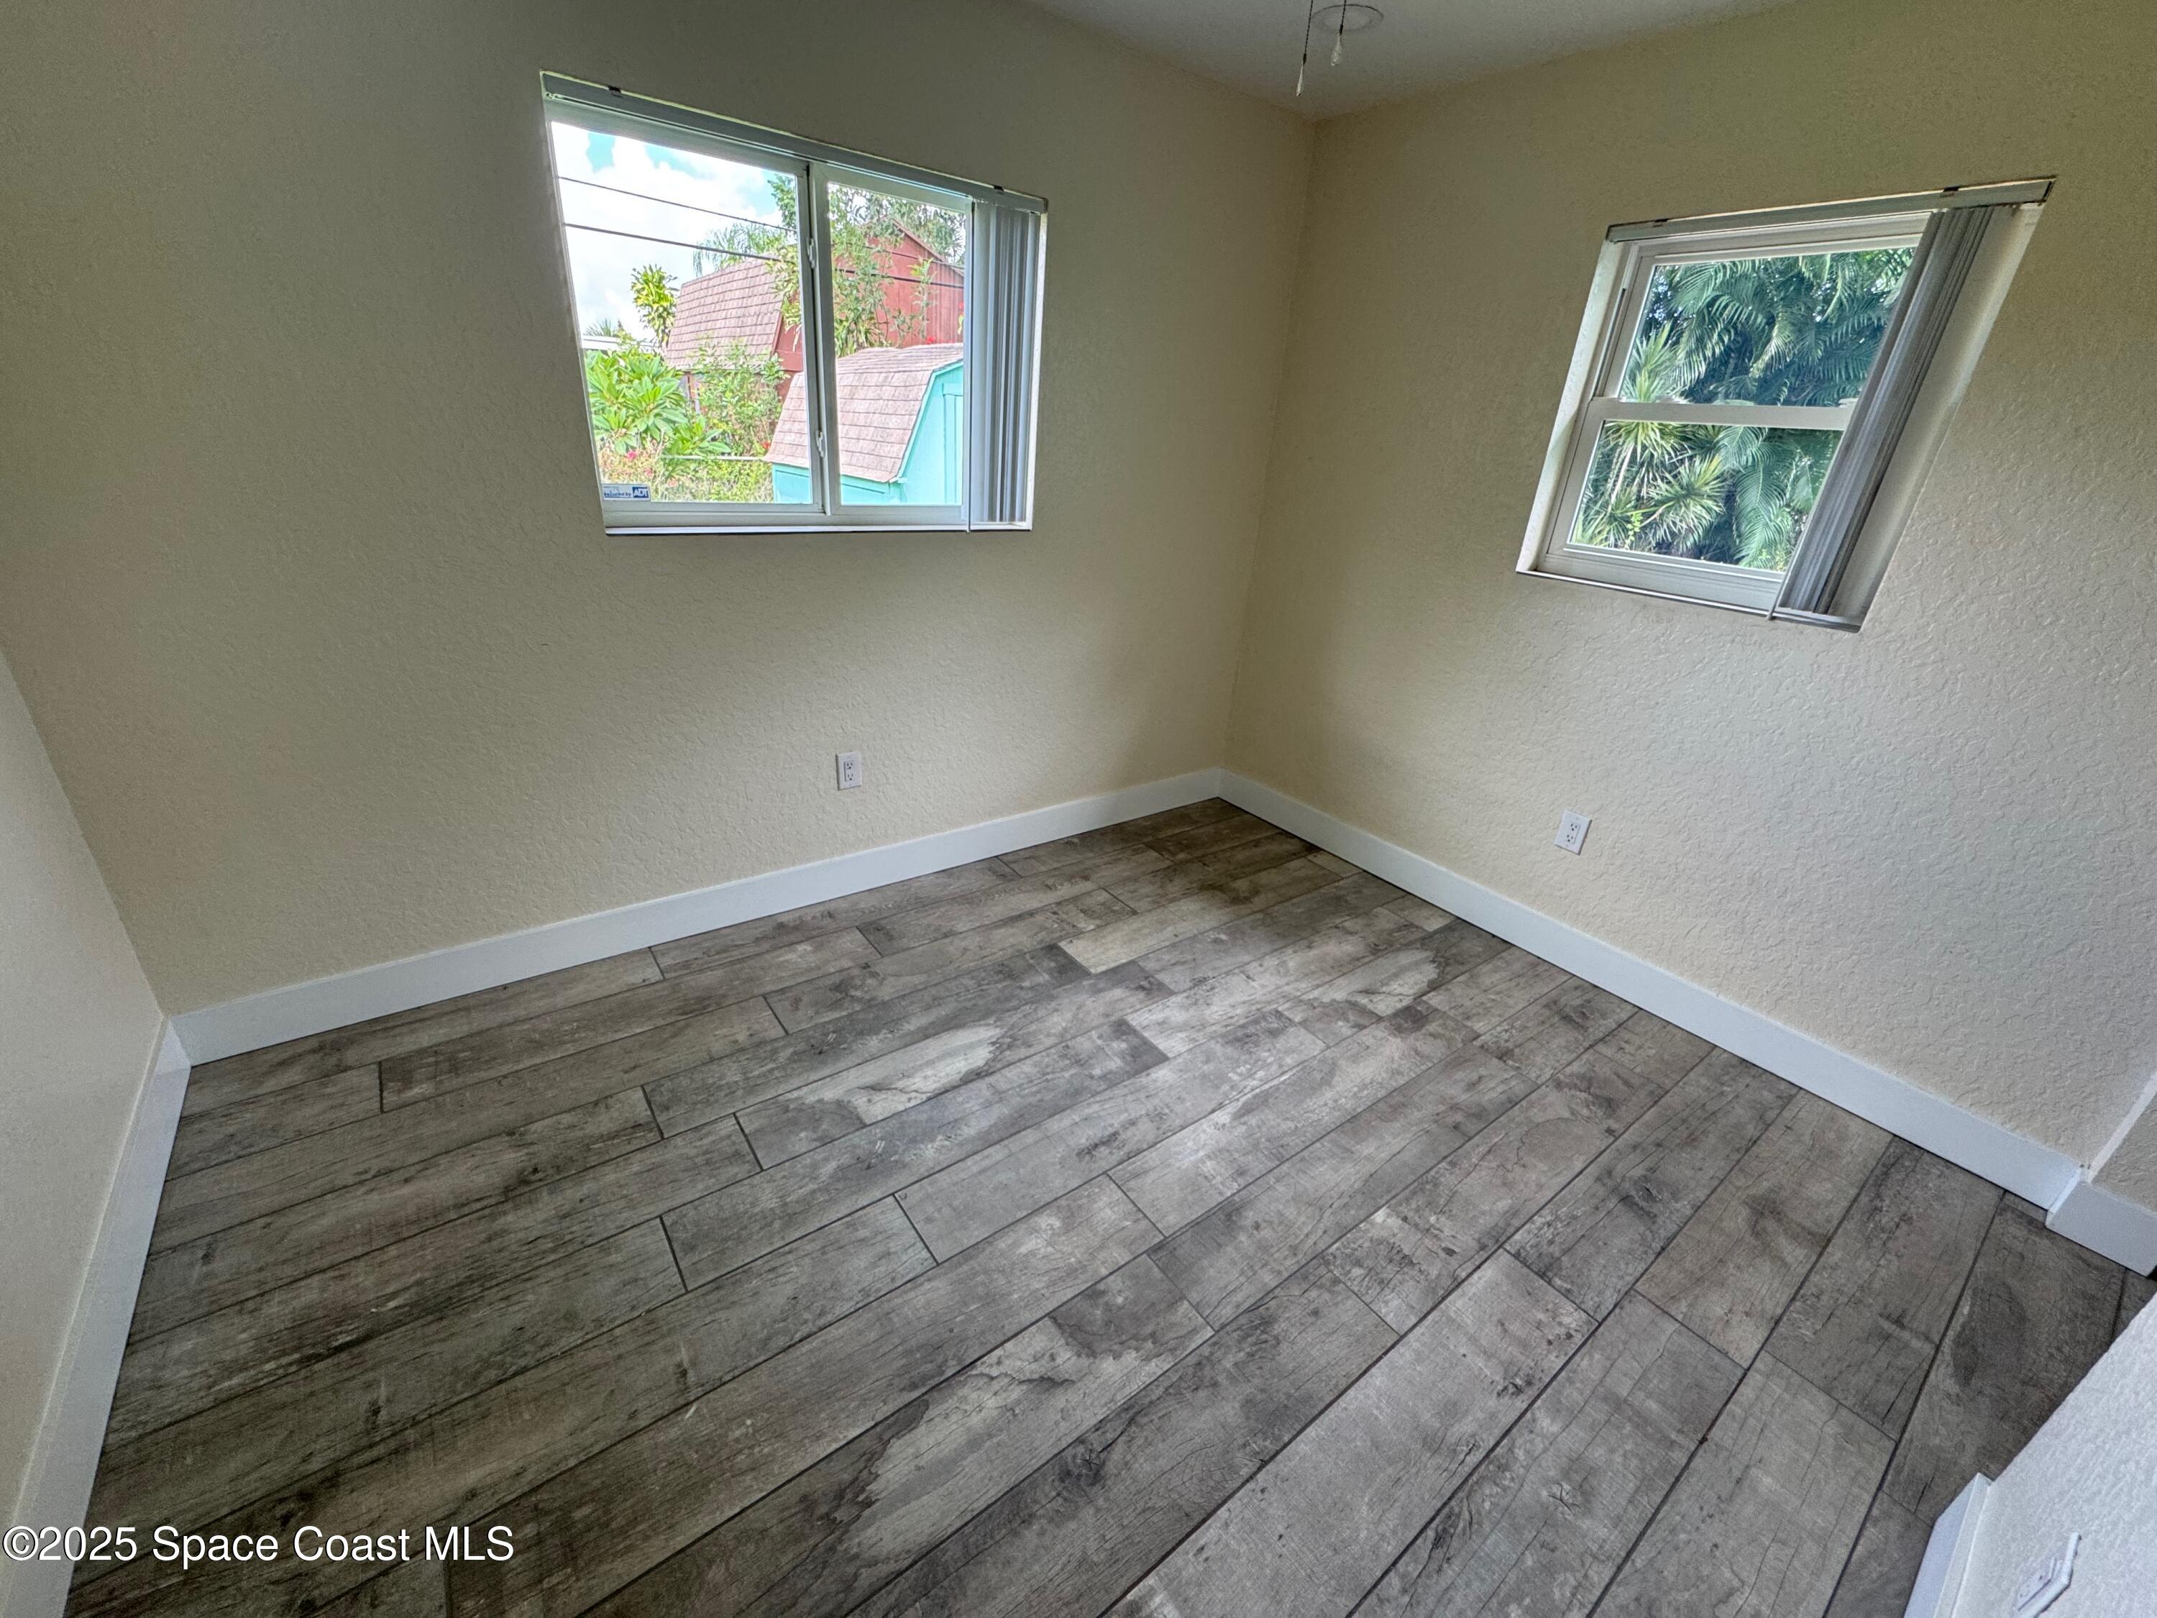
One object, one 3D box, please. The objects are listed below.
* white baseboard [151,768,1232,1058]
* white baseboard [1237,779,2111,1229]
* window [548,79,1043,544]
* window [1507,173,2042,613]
[{"bbox_3d":[-0.704,0.206,2.905,3.304,0.135,0.016,-14,29,-35],"label":"white baseboard"},{"bbox_3d":[1.412,0.364,2.893,0.016,0.131,2.648,-14,29,-35],"label":"white baseboard"},{"bbox_3d":[-0.643,-1.208,2.320,1.243,0.898,0.115,-14,29,-35],"label":"window"},{"bbox_3d":[1.649,-0.980,2.194,0.115,0.885,0.834,-14,29,-35],"label":"window"}]

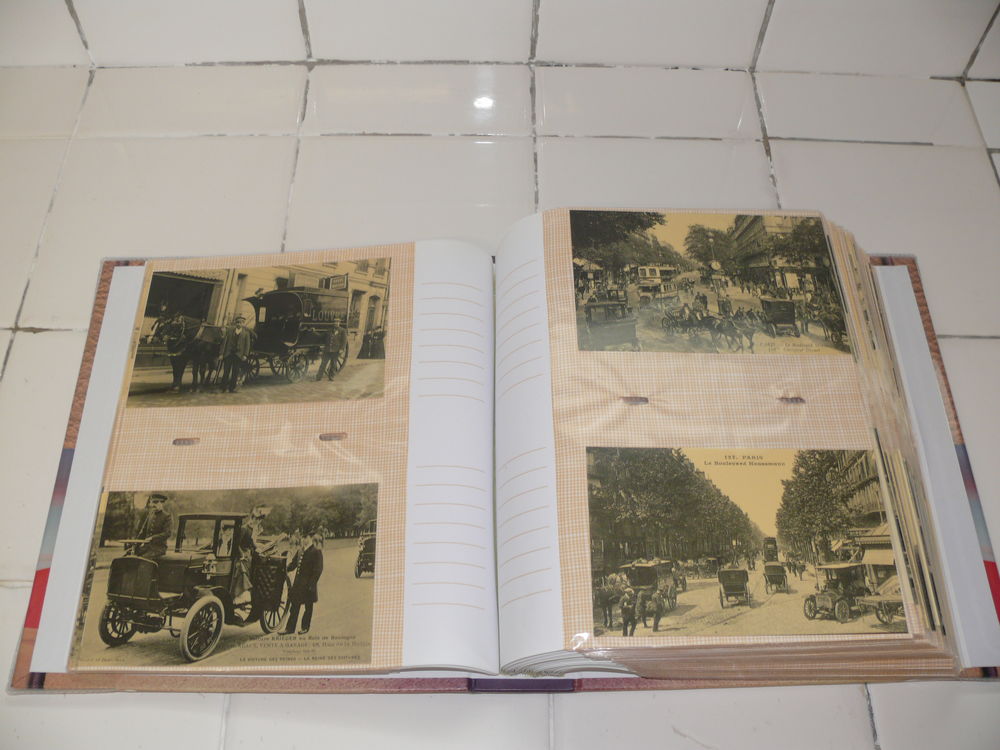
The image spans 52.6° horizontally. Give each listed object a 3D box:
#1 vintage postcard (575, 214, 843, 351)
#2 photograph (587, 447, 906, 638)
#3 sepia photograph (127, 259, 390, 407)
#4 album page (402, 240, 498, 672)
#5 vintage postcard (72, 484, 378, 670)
[{"bbox_3d":[0.108,-0.050,0.534,0.140,0.003,0.090,1,61,-2],"label":"vintage postcard"},{"bbox_3d":[0.111,0.074,0.463,0.140,0.003,0.090,1,61,-2],"label":"photograph"},{"bbox_3d":[-0.131,-0.024,0.557,0.140,0.003,0.090,-2,61,3],"label":"sepia photograph"},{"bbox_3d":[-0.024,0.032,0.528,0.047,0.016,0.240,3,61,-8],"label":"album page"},{"bbox_3d":[-0.130,0.097,0.491,0.140,0.003,0.090,-2,61,3],"label":"vintage postcard"}]

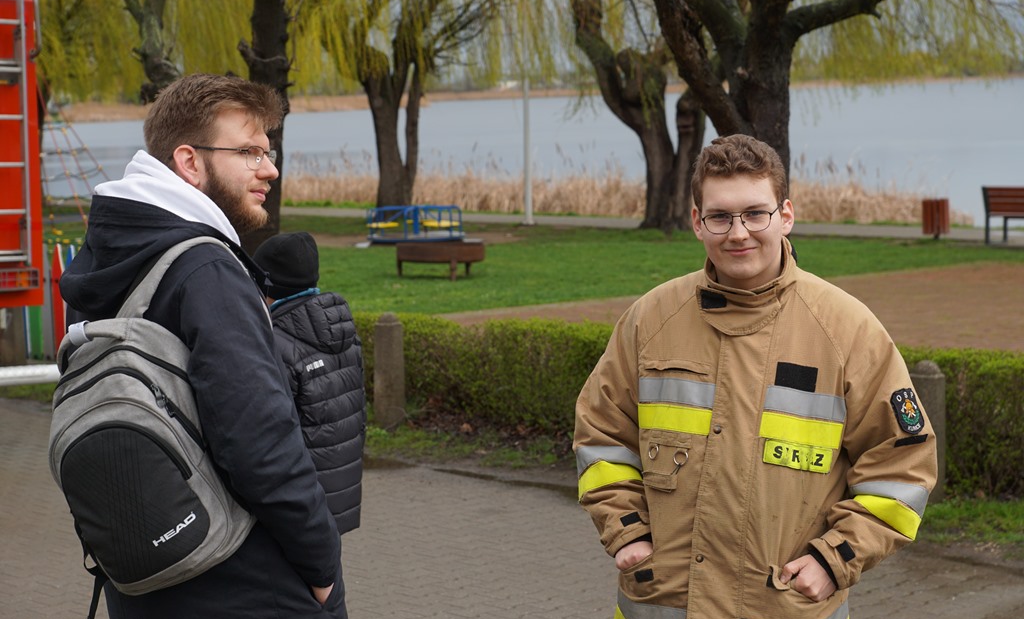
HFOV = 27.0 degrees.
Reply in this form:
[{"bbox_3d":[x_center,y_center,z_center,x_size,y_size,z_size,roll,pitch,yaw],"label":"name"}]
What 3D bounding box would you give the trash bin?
[{"bbox_3d":[6.599,-1.401,33.200,0.410,0.620,0.410,0,6,11],"label":"trash bin"}]

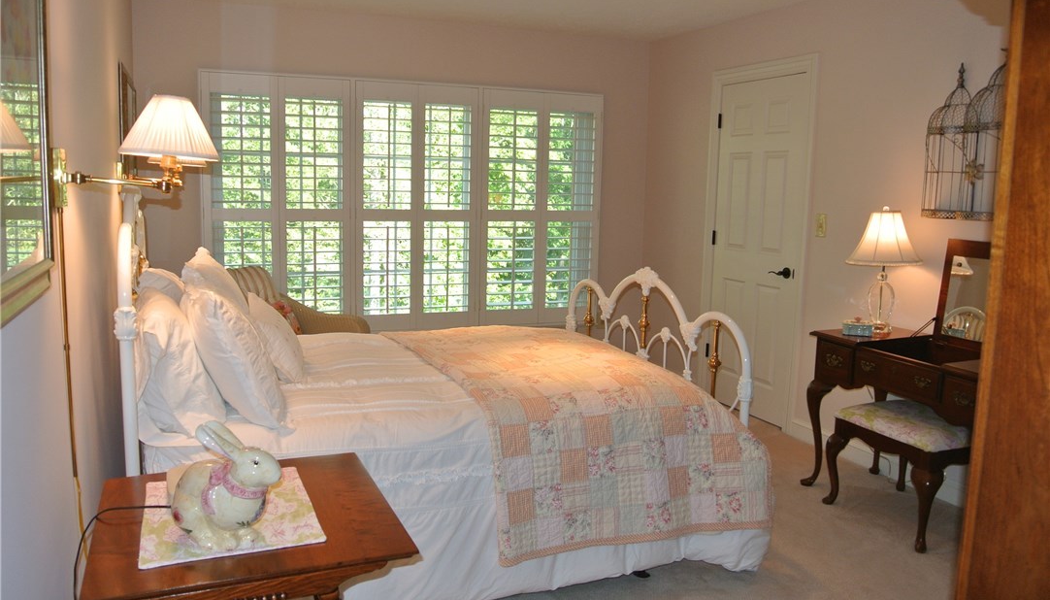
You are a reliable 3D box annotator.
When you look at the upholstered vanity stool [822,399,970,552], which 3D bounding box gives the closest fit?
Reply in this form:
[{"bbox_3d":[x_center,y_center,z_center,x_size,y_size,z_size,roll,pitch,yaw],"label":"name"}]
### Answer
[{"bbox_3d":[1.671,0.708,3.377,0.500,0.480,0.550,-3,10,-23],"label":"upholstered vanity stool"}]

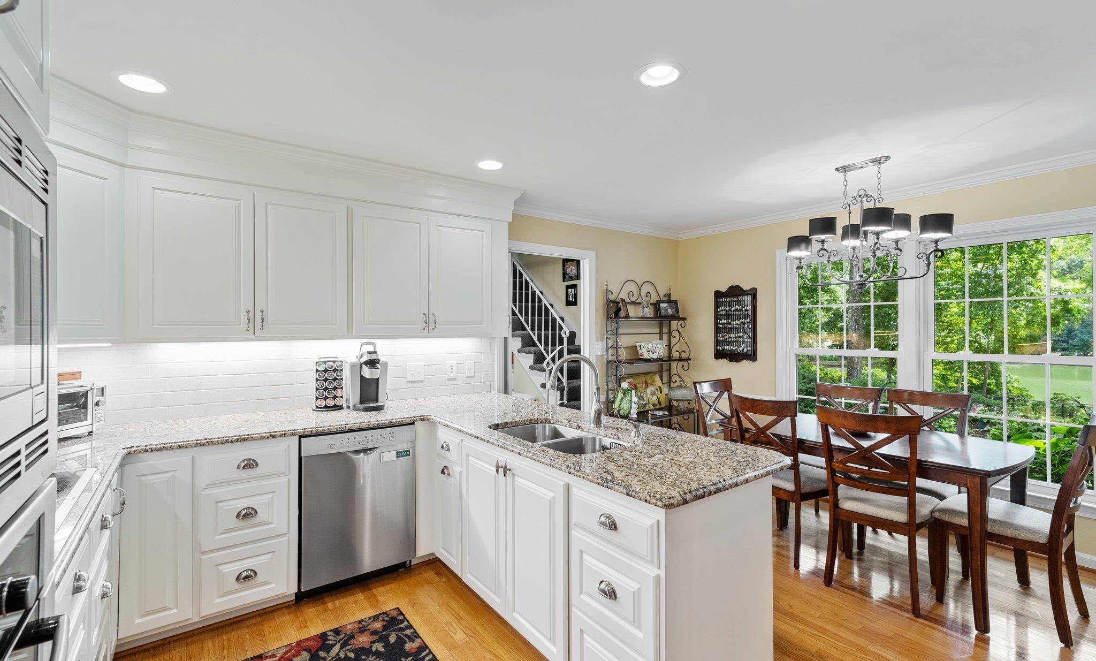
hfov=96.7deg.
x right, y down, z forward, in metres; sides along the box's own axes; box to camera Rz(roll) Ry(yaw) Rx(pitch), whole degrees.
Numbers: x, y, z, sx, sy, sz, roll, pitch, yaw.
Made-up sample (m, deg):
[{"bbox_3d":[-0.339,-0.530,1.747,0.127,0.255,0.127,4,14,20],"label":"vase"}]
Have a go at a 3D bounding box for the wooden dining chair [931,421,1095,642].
[{"bbox_3d":[2.323,0.908,2.443,0.465,0.970,0.550,0,0,-36],"label":"wooden dining chair"}]

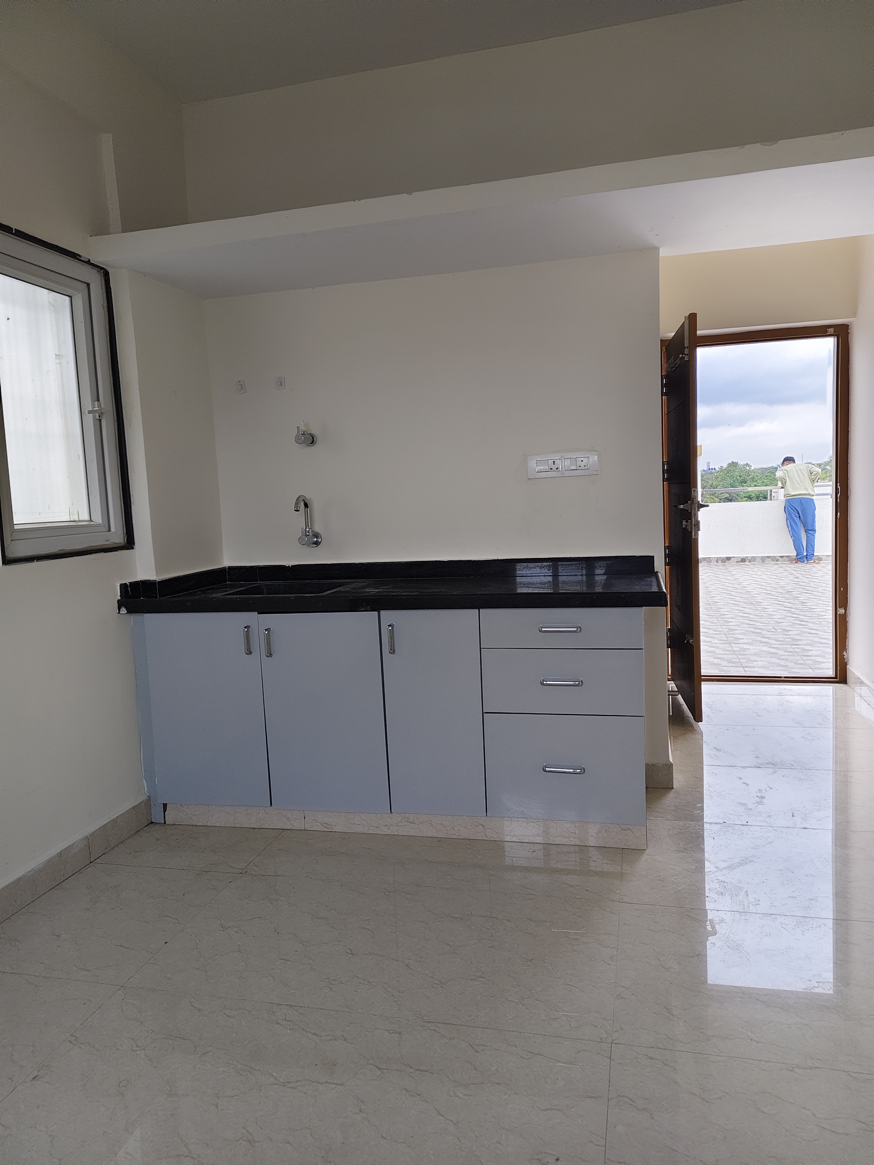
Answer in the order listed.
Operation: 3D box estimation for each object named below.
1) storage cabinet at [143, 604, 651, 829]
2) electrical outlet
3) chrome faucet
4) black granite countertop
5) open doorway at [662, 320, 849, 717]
[{"bbox_3d":[-0.149,0.415,3.028,1.796,0.715,0.600,-1,6,14],"label":"storage cabinet"},{"bbox_3d":[0.483,-0.450,3.097,0.271,0.090,0.020,-1,6,14],"label":"electrical outlet"},{"bbox_3d":[-0.537,-0.248,3.298,0.064,0.220,0.167,-1,6,14],"label":"chrome faucet"},{"bbox_3d":[-0.149,0.005,2.986,1.905,0.106,0.633,-1,6,14],"label":"black granite countertop"},{"bbox_3d":[1.726,-0.370,4.256,0.985,2.000,0.920,-1,6,14],"label":"open doorway"}]

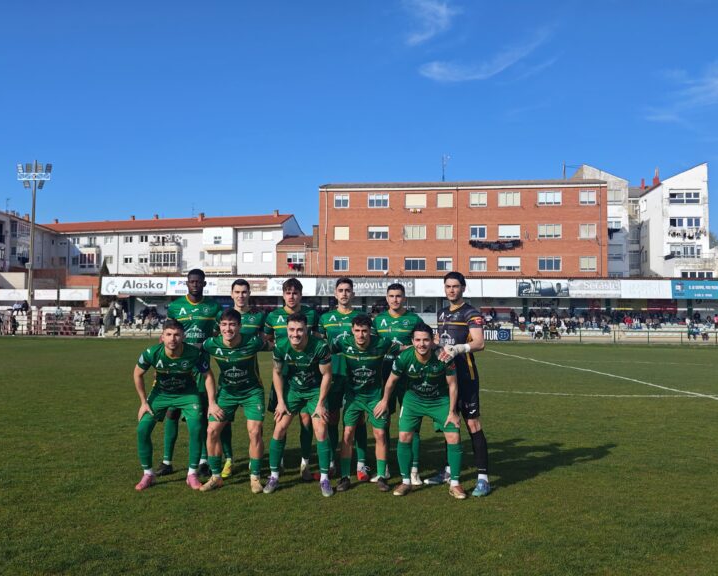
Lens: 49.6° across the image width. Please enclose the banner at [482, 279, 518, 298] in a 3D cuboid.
[{"bbox_3d":[11.227,0.020,61.829,2.762,1.473,0.100,0,-2,3],"label":"banner"}]

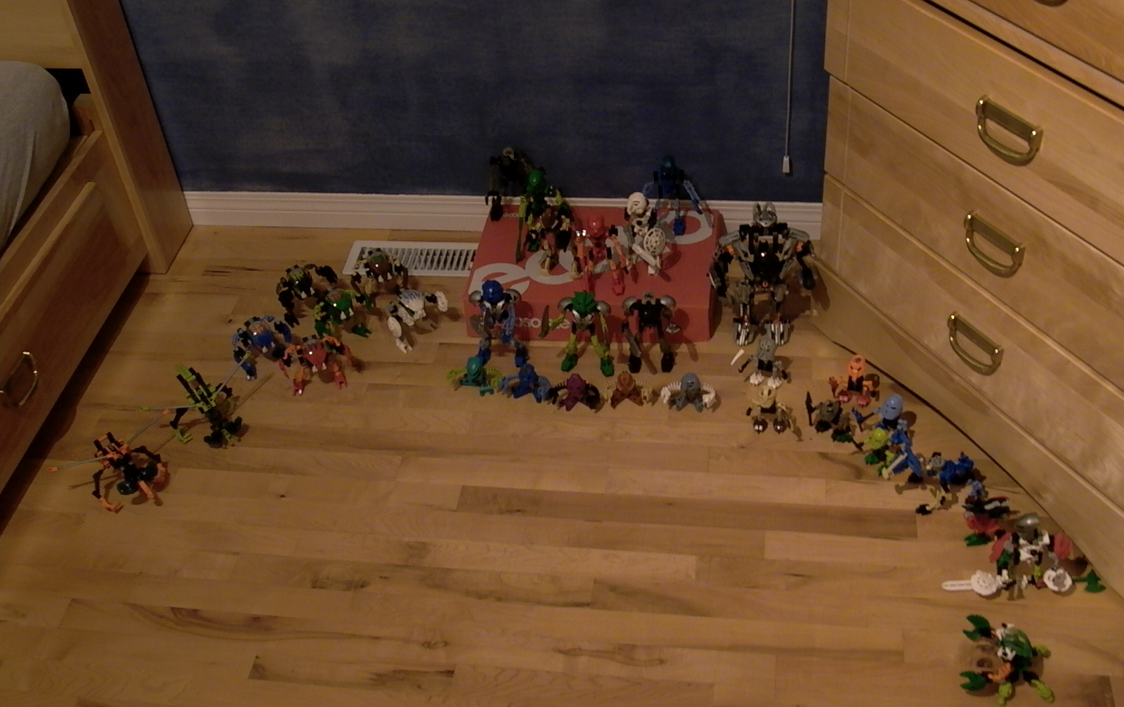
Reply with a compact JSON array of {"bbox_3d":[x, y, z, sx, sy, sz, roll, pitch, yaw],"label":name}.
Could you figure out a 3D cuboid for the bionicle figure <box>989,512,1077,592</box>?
[{"bbox_3d":[0.731,0.296,1.902,0.131,0.141,0.091,9,44,16],"label":"bionicle figure"}]

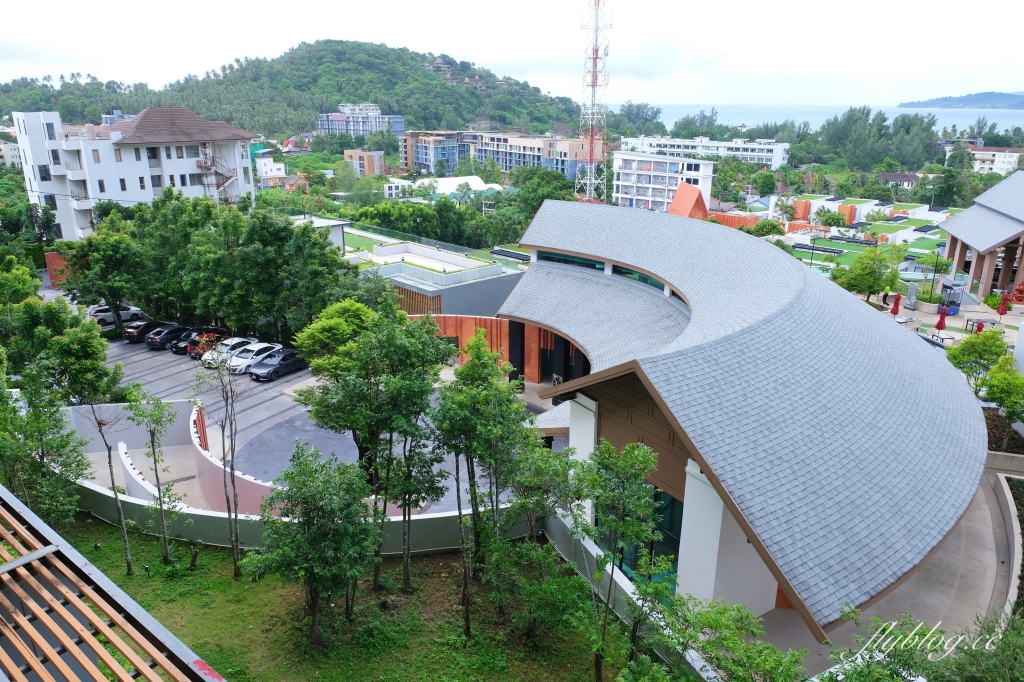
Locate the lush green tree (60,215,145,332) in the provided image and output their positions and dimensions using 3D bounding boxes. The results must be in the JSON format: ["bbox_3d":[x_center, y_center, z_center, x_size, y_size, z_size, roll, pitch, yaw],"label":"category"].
[{"bbox_3d":[-35.710,-5.589,60.992,7.200,10.000,7.000,0,19,0],"label":"lush green tree"}]

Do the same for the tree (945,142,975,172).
[{"bbox_3d":[196.952,-80.232,300.000,10.770,13.630,10.230,12,23,30],"label":"tree"}]

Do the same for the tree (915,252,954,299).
[{"bbox_3d":[34.961,-5.420,56.467,2.730,3.900,2.900,12,22,30],"label":"tree"}]

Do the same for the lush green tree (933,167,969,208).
[{"bbox_3d":[79.451,-27.775,123.643,6.520,7.470,6.520,0,19,0],"label":"lush green tree"}]

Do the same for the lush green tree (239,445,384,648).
[{"bbox_3d":[-7.359,7.715,25.299,4.970,8.670,4.970,0,19,0],"label":"lush green tree"}]

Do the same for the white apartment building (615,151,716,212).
[{"bbox_3d":[36.953,-38.752,167.250,25.420,13.500,6.500,18,26,41],"label":"white apartment building"}]

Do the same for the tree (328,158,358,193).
[{"bbox_3d":[-57.116,-56.096,232.000,9.580,11.620,9.100,-4,20,-13],"label":"tree"}]

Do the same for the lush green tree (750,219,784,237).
[{"bbox_3d":[33.504,-14.481,89.484,4.460,3.160,4.460,0,19,0],"label":"lush green tree"}]

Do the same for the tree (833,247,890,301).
[{"bbox_3d":[30.548,-5.767,59.476,4.800,5.000,4.800,0,19,0],"label":"tree"}]

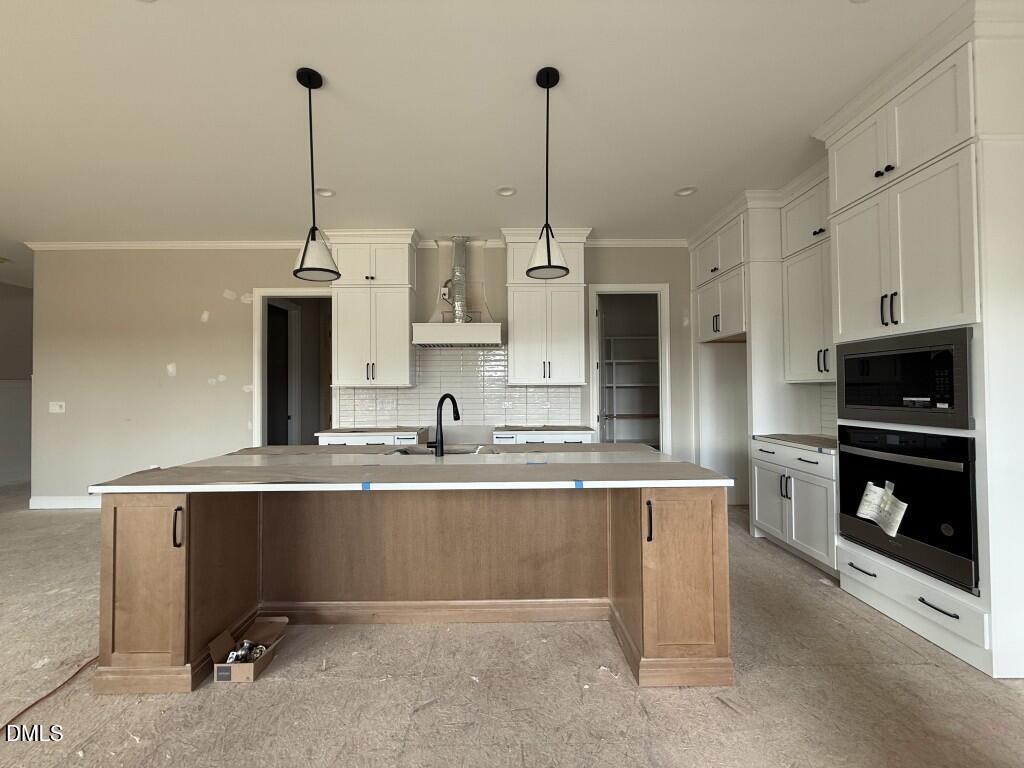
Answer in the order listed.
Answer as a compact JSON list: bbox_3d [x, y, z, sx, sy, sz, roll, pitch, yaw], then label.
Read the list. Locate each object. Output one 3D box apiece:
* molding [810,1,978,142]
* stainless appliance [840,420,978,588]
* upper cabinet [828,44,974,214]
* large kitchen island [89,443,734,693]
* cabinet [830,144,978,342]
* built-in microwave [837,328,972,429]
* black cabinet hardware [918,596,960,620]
[{"bbox_3d":[2.090,-1.652,2.337,0.097,0.145,0.970,0,-1,-1],"label":"molding"},{"bbox_3d":[2.417,0.620,2.316,0.611,0.732,0.767,0,-1,-1],"label":"stainless appliance"},{"bbox_3d":[2.458,-1.366,2.354,0.641,0.456,0.857,0,-1,-1],"label":"upper cabinet"},{"bbox_3d":[-0.426,0.892,2.393,2.798,0.907,1.203,0,-1,-1],"label":"large kitchen island"},{"bbox_3d":[2.430,-0.693,2.316,0.638,0.833,0.842,0,-1,-1],"label":"cabinet"},{"bbox_3d":[2.374,-0.017,2.327,0.481,0.471,0.767,0,-1,-1],"label":"built-in microwave"},{"bbox_3d":[2.109,1.106,2.045,0.037,0.018,0.188,0,-1,-1],"label":"black cabinet hardware"}]

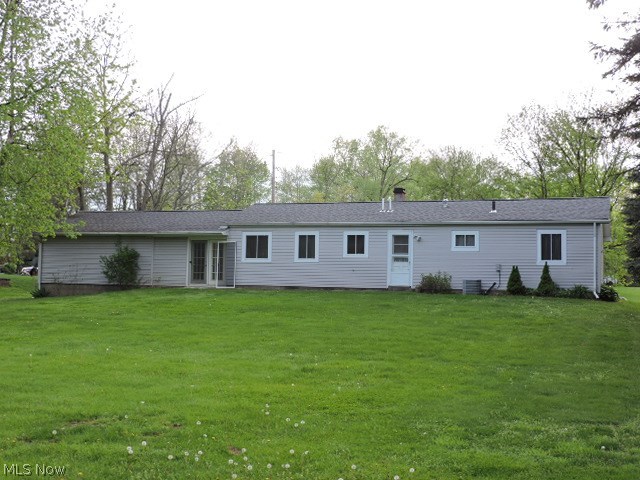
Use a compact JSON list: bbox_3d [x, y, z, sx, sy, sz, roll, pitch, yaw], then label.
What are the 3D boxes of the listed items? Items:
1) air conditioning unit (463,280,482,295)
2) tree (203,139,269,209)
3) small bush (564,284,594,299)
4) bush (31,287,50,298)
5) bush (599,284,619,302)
[{"bbox_3d":[5.582,1.746,29.100,0.620,0.500,0.620,0,-3,19],"label":"air conditioning unit"},{"bbox_3d":[-6.606,-1.885,61.696,5.700,12.000,5.700,0,-3,19],"label":"tree"},{"bbox_3d":[9.140,1.824,28.000,1.000,0.480,0.800,0,-3,19],"label":"small bush"},{"bbox_3d":[-12.657,2.386,36.000,0.750,0.500,0.700,0,-3,19],"label":"bush"},{"bbox_3d":[10.125,1.878,27.900,0.680,0.600,0.680,0,-3,19],"label":"bush"}]

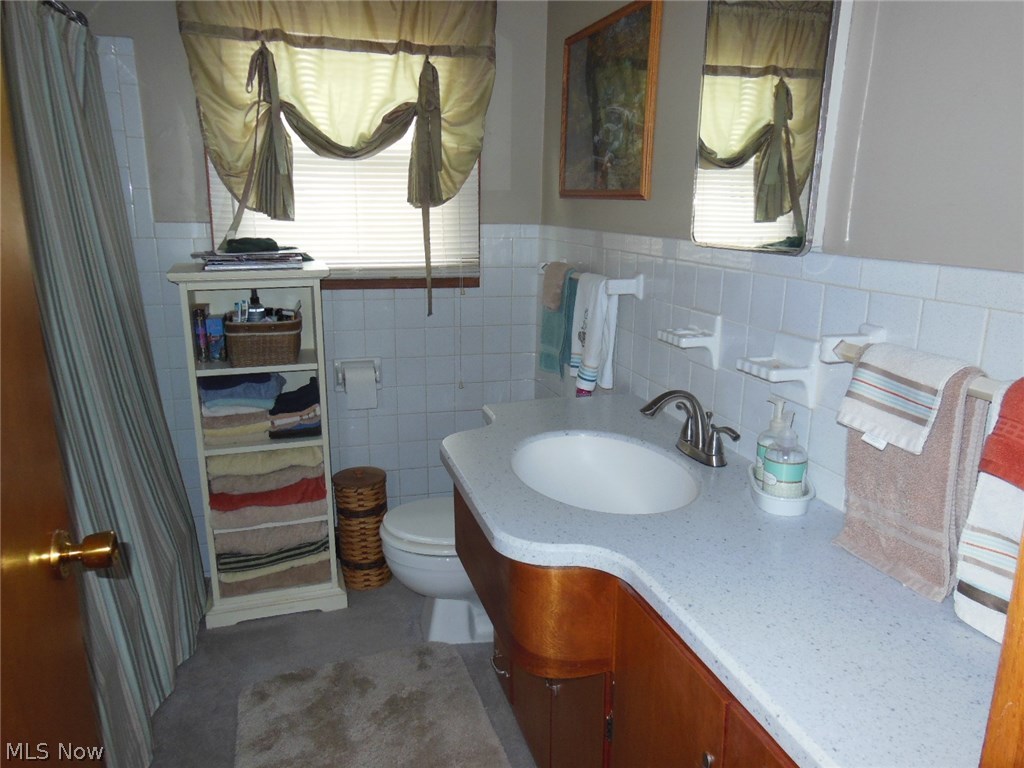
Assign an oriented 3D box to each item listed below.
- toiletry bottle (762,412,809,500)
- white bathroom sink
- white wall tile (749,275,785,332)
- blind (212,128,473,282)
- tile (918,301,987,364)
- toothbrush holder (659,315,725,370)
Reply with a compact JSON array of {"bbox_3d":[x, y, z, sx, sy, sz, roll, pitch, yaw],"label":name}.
[{"bbox_3d":[0.485,0.123,1.310,0.073,0.161,0.072,-6,15,-25],"label":"toiletry bottle"},{"bbox_3d":[0.183,0.236,1.512,0.365,0.150,0.495,-3,14,-16],"label":"white bathroom sink"},{"bbox_3d":[0.509,-0.161,1.467,0.009,0.108,0.108,-3,14,-16],"label":"white wall tile"},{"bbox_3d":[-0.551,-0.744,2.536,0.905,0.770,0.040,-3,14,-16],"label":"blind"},{"bbox_3d":[0.636,-0.060,1.072,0.010,0.108,0.108,-3,14,-16],"label":"tile"},{"bbox_3d":[0.396,-0.102,1.687,0.097,0.120,0.130,-3,14,-16],"label":"toothbrush holder"}]

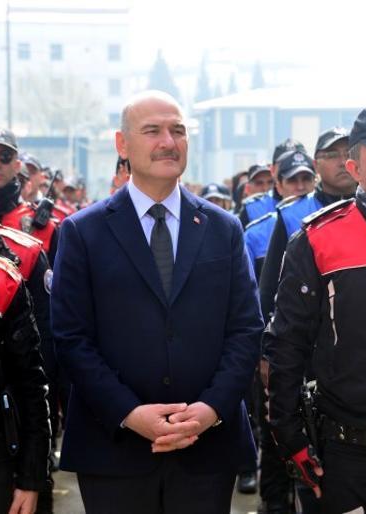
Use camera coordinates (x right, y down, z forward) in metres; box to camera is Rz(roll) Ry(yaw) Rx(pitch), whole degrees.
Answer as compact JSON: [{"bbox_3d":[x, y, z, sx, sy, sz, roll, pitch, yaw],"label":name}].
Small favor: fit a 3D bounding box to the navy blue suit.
[{"bbox_3d":[-0.070,0.197,3.950,0.560,0.775,0.330,0,2,-8],"label":"navy blue suit"}]

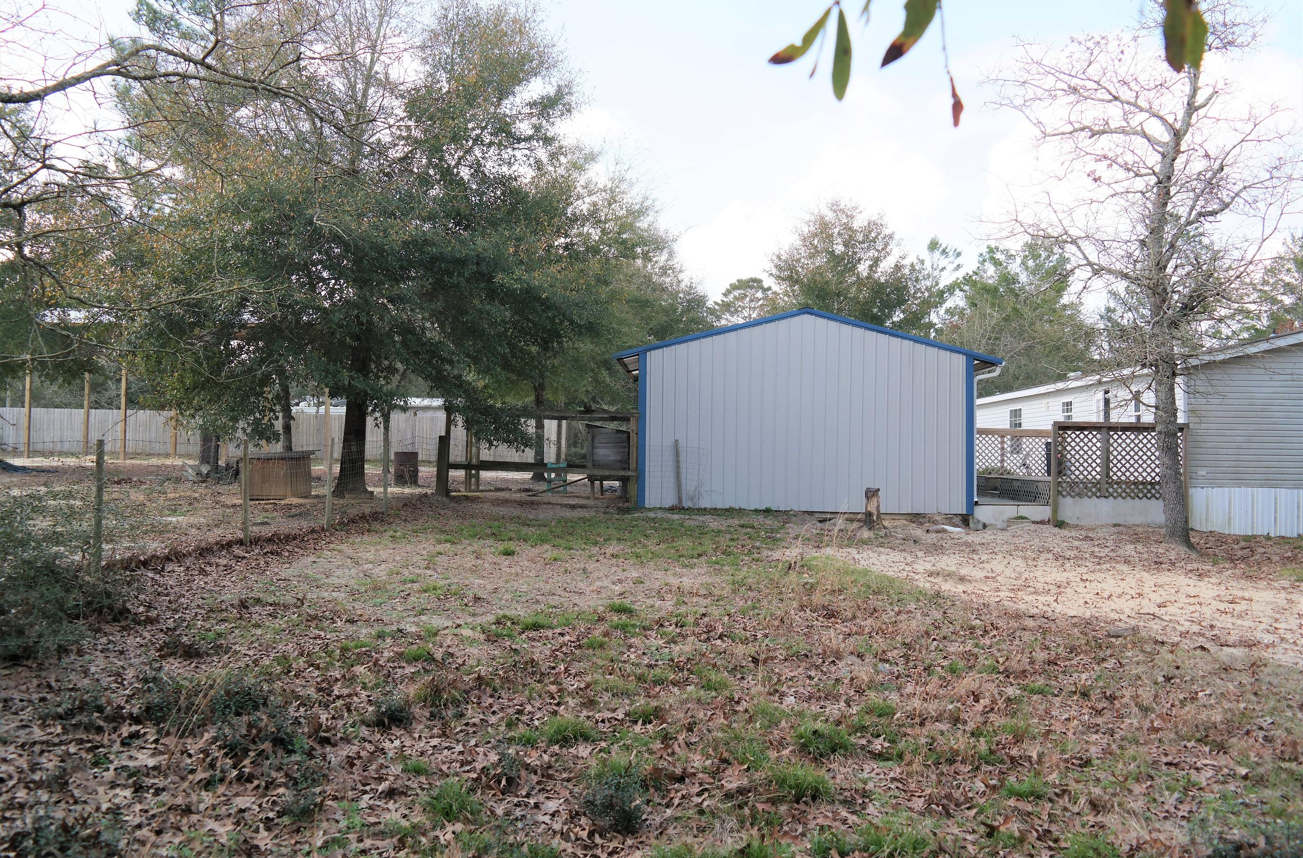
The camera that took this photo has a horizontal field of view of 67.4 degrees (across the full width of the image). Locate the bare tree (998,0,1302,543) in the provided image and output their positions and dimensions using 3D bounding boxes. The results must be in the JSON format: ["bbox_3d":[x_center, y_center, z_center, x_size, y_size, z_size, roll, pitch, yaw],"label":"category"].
[{"bbox_3d":[7.724,-2.360,15.300,4.750,8.400,4.500,1,-1,2],"label":"bare tree"}]

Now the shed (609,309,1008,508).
[{"bbox_3d":[3.000,-0.269,20.897,7.100,3.700,5.900,1,-1,2],"label":"shed"}]

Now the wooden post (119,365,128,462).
[{"bbox_3d":[-17.846,-0.524,33.000,0.160,3.284,0.160,1,-1,2],"label":"wooden post"}]

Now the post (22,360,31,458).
[{"bbox_3d":[-21.753,-0.709,34.000,0.160,3.472,0.160,1,-1,2],"label":"post"}]

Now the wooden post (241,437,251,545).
[{"bbox_3d":[-4.977,0.775,12.000,0.085,1.325,0.085,1,-1,2],"label":"wooden post"}]

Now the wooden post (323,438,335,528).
[{"bbox_3d":[-4.690,0.780,14.200,0.080,1.324,0.080,3,-1,2],"label":"wooden post"}]

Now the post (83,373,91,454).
[{"bbox_3d":[-20.819,-0.563,36.000,0.160,3.114,0.160,1,-1,2],"label":"post"}]

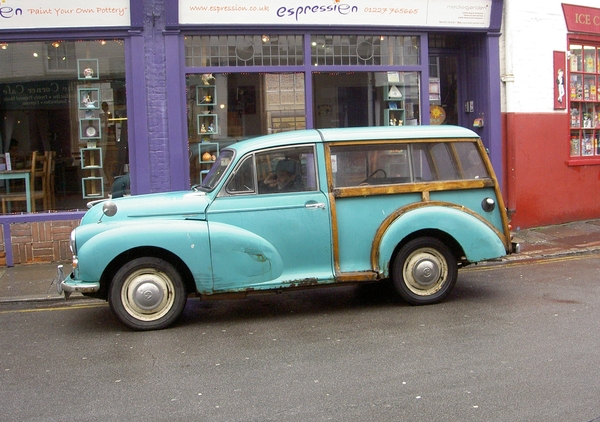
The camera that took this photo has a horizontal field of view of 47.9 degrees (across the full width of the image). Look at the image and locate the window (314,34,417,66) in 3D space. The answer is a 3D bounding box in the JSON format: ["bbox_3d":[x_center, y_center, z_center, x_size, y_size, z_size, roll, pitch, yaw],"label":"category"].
[{"bbox_3d":[0.820,-1.986,8.373,1.395,0.371,0.100,-3,3,-12],"label":"window"}]

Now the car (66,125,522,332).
[{"bbox_3d":[-0.087,0.024,5.869,3.770,1.520,1.540,-3,3,-13],"label":"car"}]

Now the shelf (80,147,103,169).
[{"bbox_3d":[-2.428,-0.614,7.925,0.228,0.238,0.180,-3,3,-12],"label":"shelf"}]

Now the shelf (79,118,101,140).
[{"bbox_3d":[-2.443,-0.952,7.906,0.231,0.237,0.180,-3,3,-12],"label":"shelf"}]

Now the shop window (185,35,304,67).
[{"bbox_3d":[-0.646,-1.903,8.048,1.431,0.368,0.100,-3,3,-12],"label":"shop window"}]

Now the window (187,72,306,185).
[{"bbox_3d":[-0.606,-0.899,8.104,1.444,1.498,0.100,-3,3,-12],"label":"window"}]

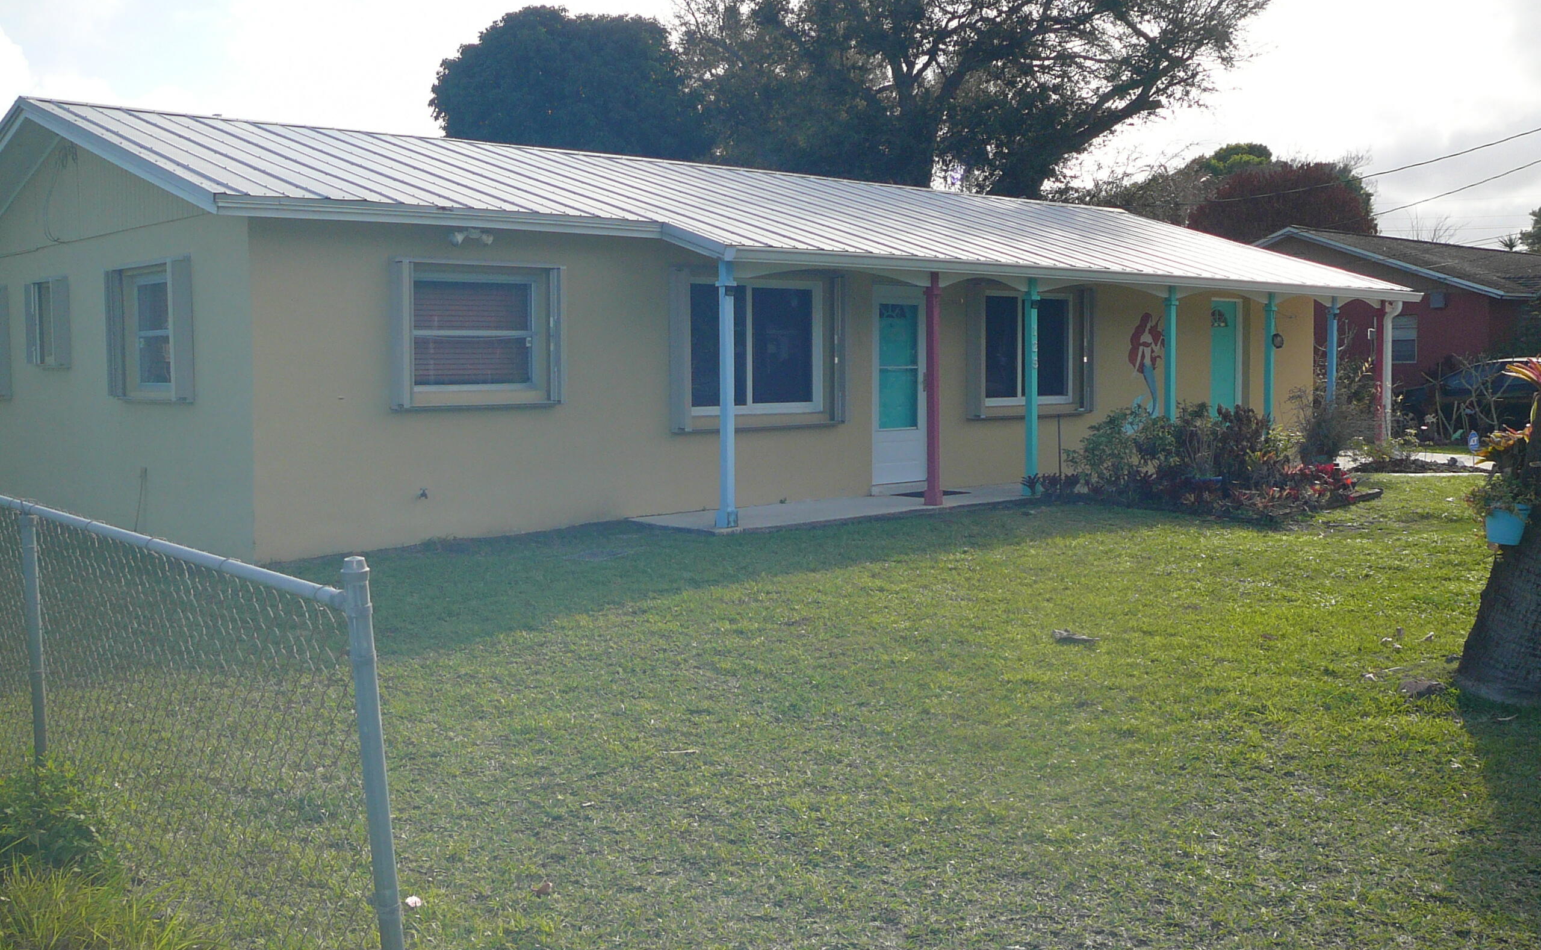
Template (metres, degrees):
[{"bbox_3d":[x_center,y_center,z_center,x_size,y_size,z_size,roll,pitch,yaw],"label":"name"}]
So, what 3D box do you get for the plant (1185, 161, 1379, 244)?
[{"bbox_3d":[13.865,-5.089,42.227,5.179,6.811,5.179,-1,4,0],"label":"plant"}]

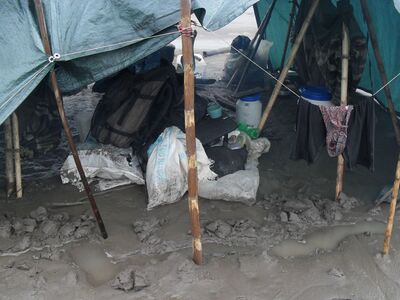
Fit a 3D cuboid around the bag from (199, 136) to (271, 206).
[{"bbox_3d":[0.255,0.150,3.589,0.520,0.320,0.600,0,23,0],"label":"bag"}]

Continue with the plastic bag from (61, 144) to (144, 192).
[{"bbox_3d":[-0.795,0.126,3.709,0.650,0.250,0.460,0,23,0],"label":"plastic bag"}]

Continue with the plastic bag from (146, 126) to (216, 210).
[{"bbox_3d":[-0.140,0.113,3.368,0.490,0.550,0.380,0,23,0],"label":"plastic bag"}]

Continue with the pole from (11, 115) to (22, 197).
[{"bbox_3d":[-1.368,0.054,3.284,0.043,0.698,0.043,5,23,-2],"label":"pole"}]

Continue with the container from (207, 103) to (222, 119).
[{"bbox_3d":[0.168,-0.465,5.064,0.165,0.155,0.165,0,23,0],"label":"container"}]

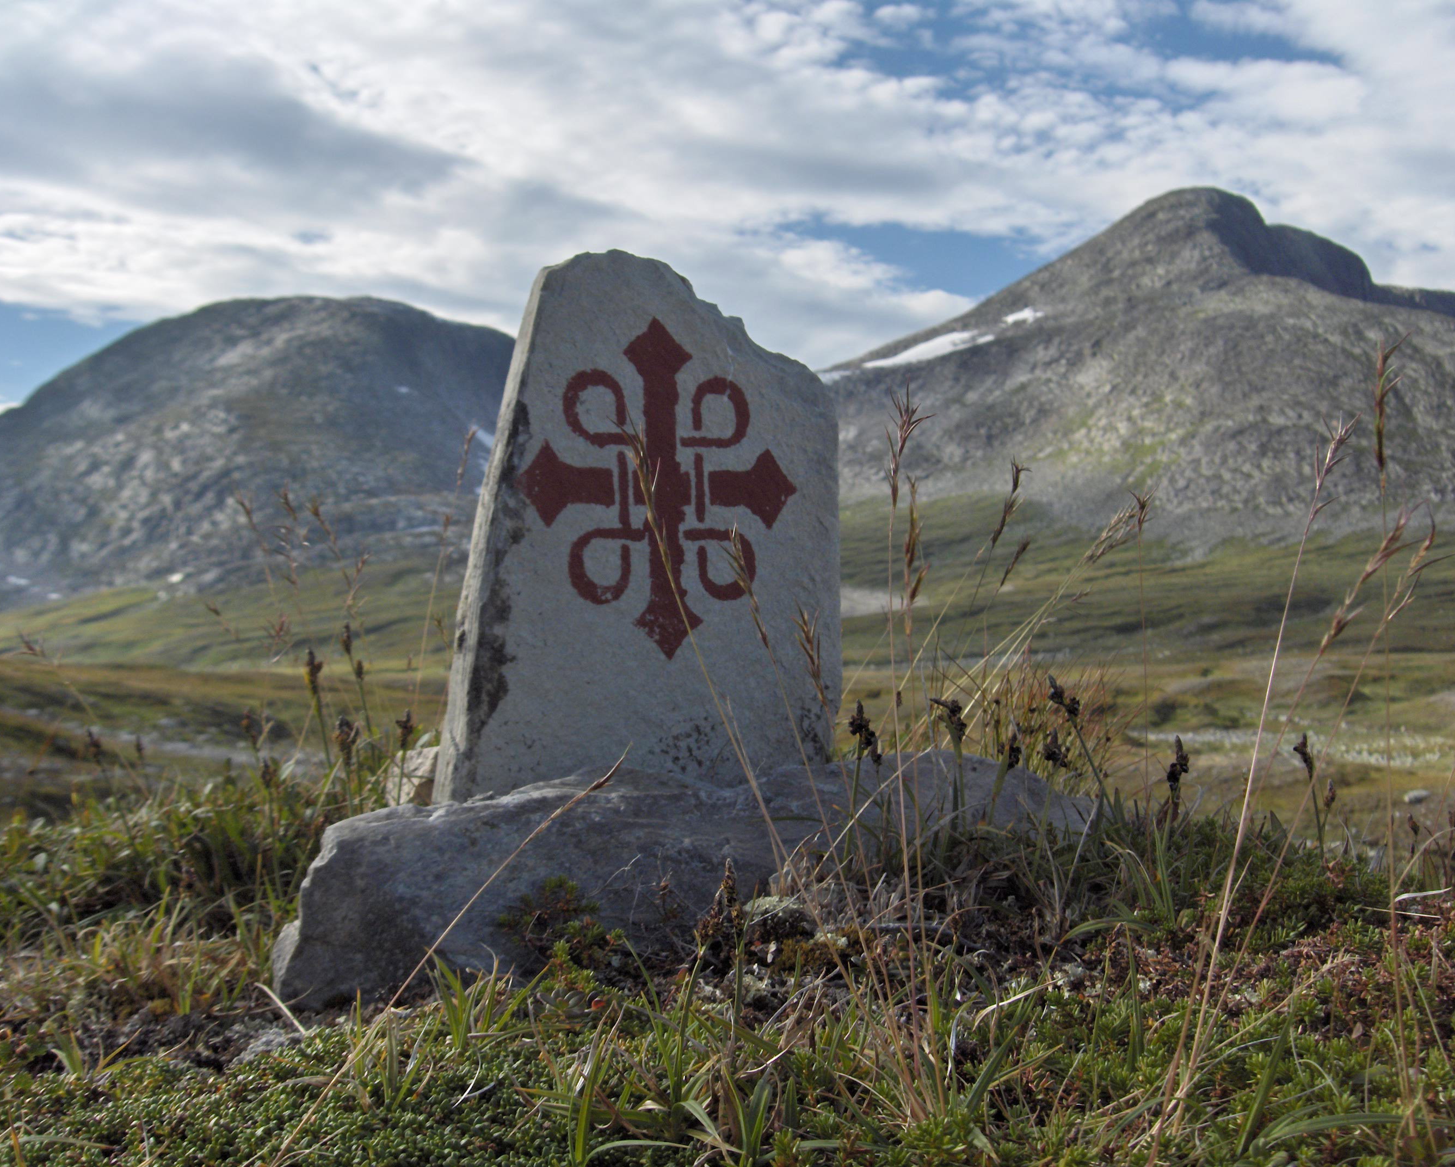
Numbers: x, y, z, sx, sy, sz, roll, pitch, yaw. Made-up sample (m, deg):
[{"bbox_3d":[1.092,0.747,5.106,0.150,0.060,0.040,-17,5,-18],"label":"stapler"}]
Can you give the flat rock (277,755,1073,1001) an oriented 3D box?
[{"bbox_3d":[-0.020,0.190,1.250,0.570,0.125,0.250,0,-1,-30],"label":"flat rock"}]

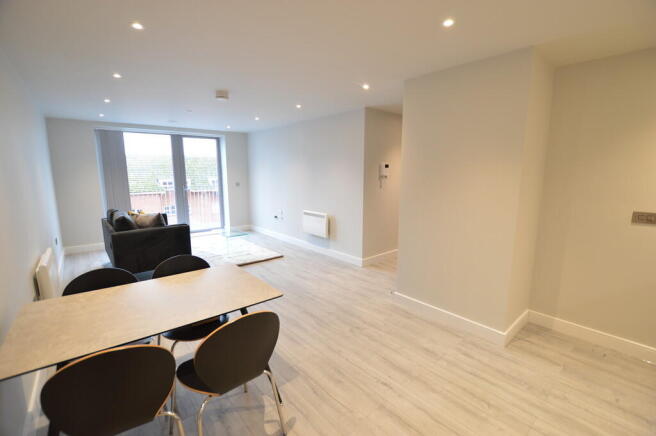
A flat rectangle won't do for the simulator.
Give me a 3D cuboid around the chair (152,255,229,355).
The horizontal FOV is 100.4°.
[{"bbox_3d":[-0.978,0.757,2.004,0.480,0.840,0.580,-7,11,-36],"label":"chair"}]

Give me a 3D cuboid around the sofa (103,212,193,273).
[{"bbox_3d":[-3.155,0.342,4.707,0.970,0.820,1.840,-8,12,-41],"label":"sofa"}]

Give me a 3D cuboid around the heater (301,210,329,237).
[{"bbox_3d":[-0.197,0.115,5.081,0.095,0.430,0.690,-8,12,-41],"label":"heater"}]

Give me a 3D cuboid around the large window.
[{"bbox_3d":[-3.548,-0.717,6.182,2.280,2.250,0.120,-7,11,-37],"label":"large window"}]

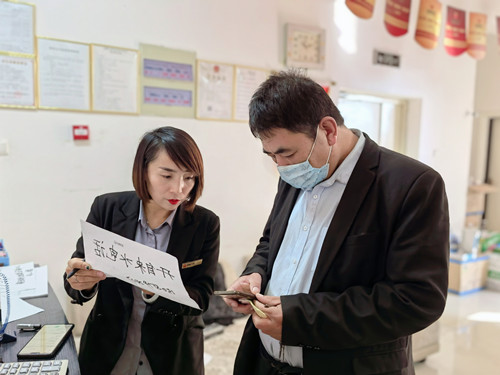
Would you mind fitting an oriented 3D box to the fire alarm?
[{"bbox_3d":[-1.101,-0.355,2.545,0.090,0.092,0.040,-1,5,-25],"label":"fire alarm"}]

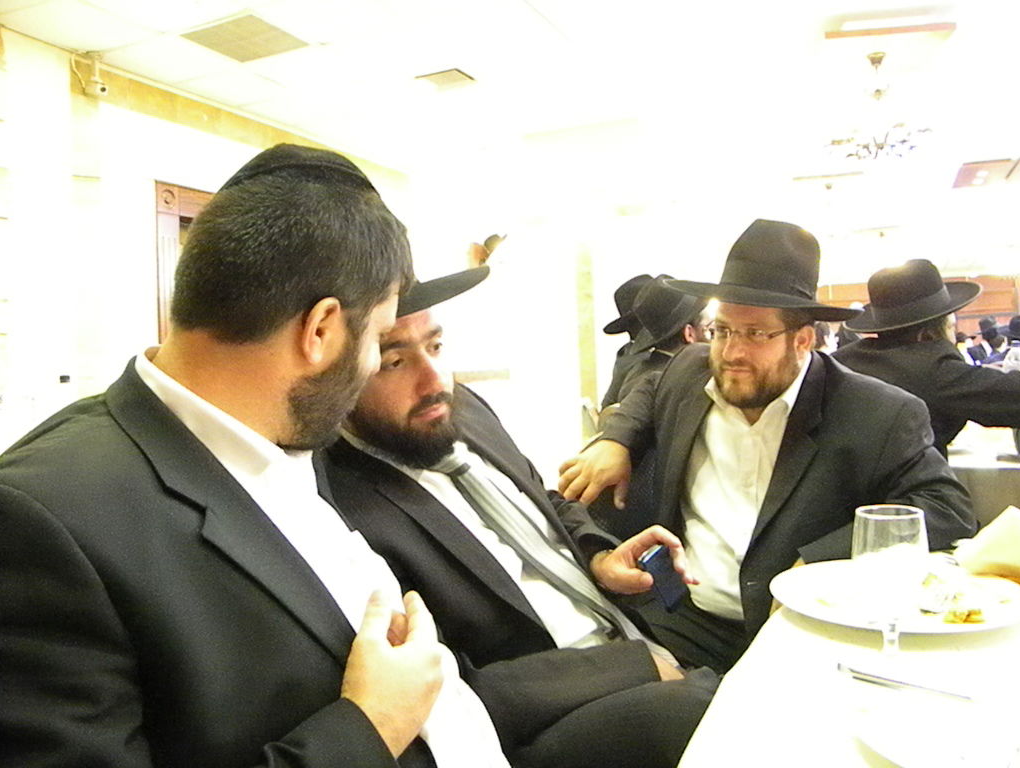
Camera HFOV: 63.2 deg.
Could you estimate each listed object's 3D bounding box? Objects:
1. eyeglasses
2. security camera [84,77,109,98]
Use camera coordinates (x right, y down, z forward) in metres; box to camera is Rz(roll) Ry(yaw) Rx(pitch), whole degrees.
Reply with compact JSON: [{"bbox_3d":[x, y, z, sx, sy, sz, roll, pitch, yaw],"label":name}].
[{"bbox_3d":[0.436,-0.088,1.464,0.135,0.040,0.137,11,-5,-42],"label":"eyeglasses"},{"bbox_3d":[-2.472,-1.770,4.952,0.160,0.100,0.080,0,2,29],"label":"security camera"}]

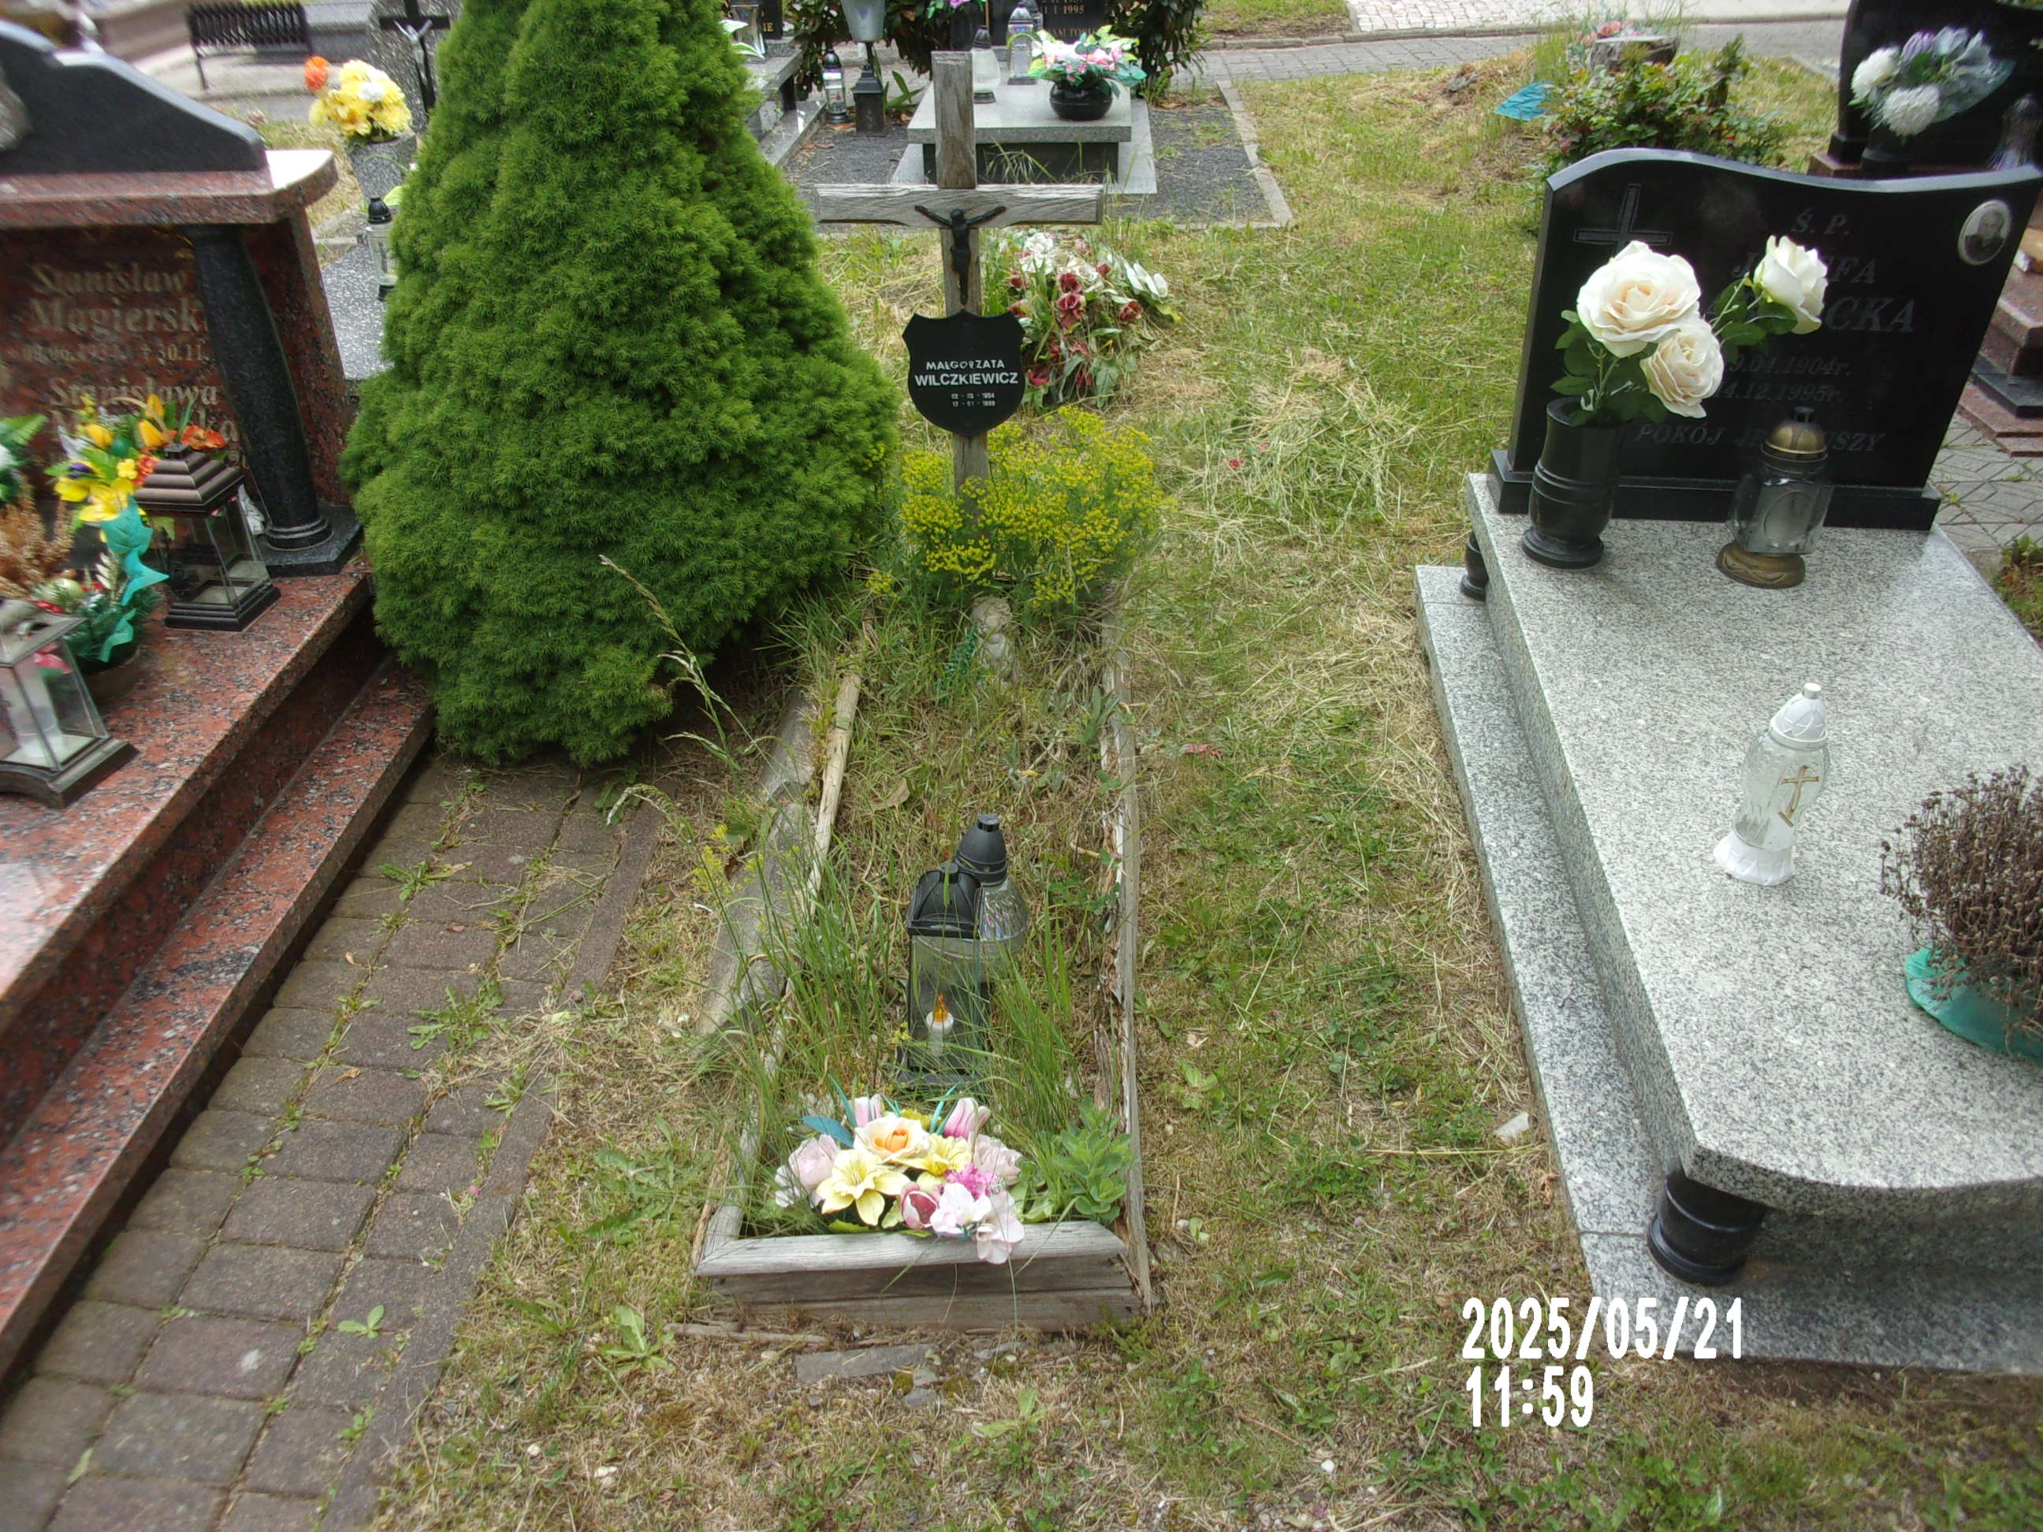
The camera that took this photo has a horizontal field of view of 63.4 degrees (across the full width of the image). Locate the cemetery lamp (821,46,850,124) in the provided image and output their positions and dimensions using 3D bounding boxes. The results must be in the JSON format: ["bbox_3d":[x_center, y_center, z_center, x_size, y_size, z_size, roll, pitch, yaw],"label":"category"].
[{"bbox_3d":[-0.972,-3.541,8.619,0.125,0.345,0.125,0,32,0],"label":"cemetery lamp"}]

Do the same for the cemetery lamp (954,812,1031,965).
[{"bbox_3d":[-0.063,0.229,2.536,0.165,0.350,0.165,4,32,-3],"label":"cemetery lamp"}]

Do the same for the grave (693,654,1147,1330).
[{"bbox_3d":[-0.100,0.139,2.922,0.555,0.155,1.980,1,32,2],"label":"grave"}]

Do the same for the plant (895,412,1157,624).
[{"bbox_3d":[0.020,-0.610,3.916,0.580,0.380,0.480,0,32,0],"label":"plant"}]

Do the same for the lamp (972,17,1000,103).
[{"bbox_3d":[-0.176,-3.188,7.495,0.165,0.325,0.165,0,32,0],"label":"lamp"}]

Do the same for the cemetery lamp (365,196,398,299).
[{"bbox_3d":[-1.833,-1.485,4.753,0.088,0.285,0.088,0,32,0],"label":"cemetery lamp"}]

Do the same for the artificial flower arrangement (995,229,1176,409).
[{"bbox_3d":[0.190,-1.428,5.198,0.580,0.420,0.460,0,32,0],"label":"artificial flower arrangement"}]

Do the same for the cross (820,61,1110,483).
[{"bbox_3d":[-0.117,-0.936,3.679,0.615,1.185,0.110,-1,32,2],"label":"cross"}]

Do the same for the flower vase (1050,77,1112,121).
[{"bbox_3d":[0.264,-2.934,7.252,0.275,0.150,0.275,0,32,0],"label":"flower vase"}]

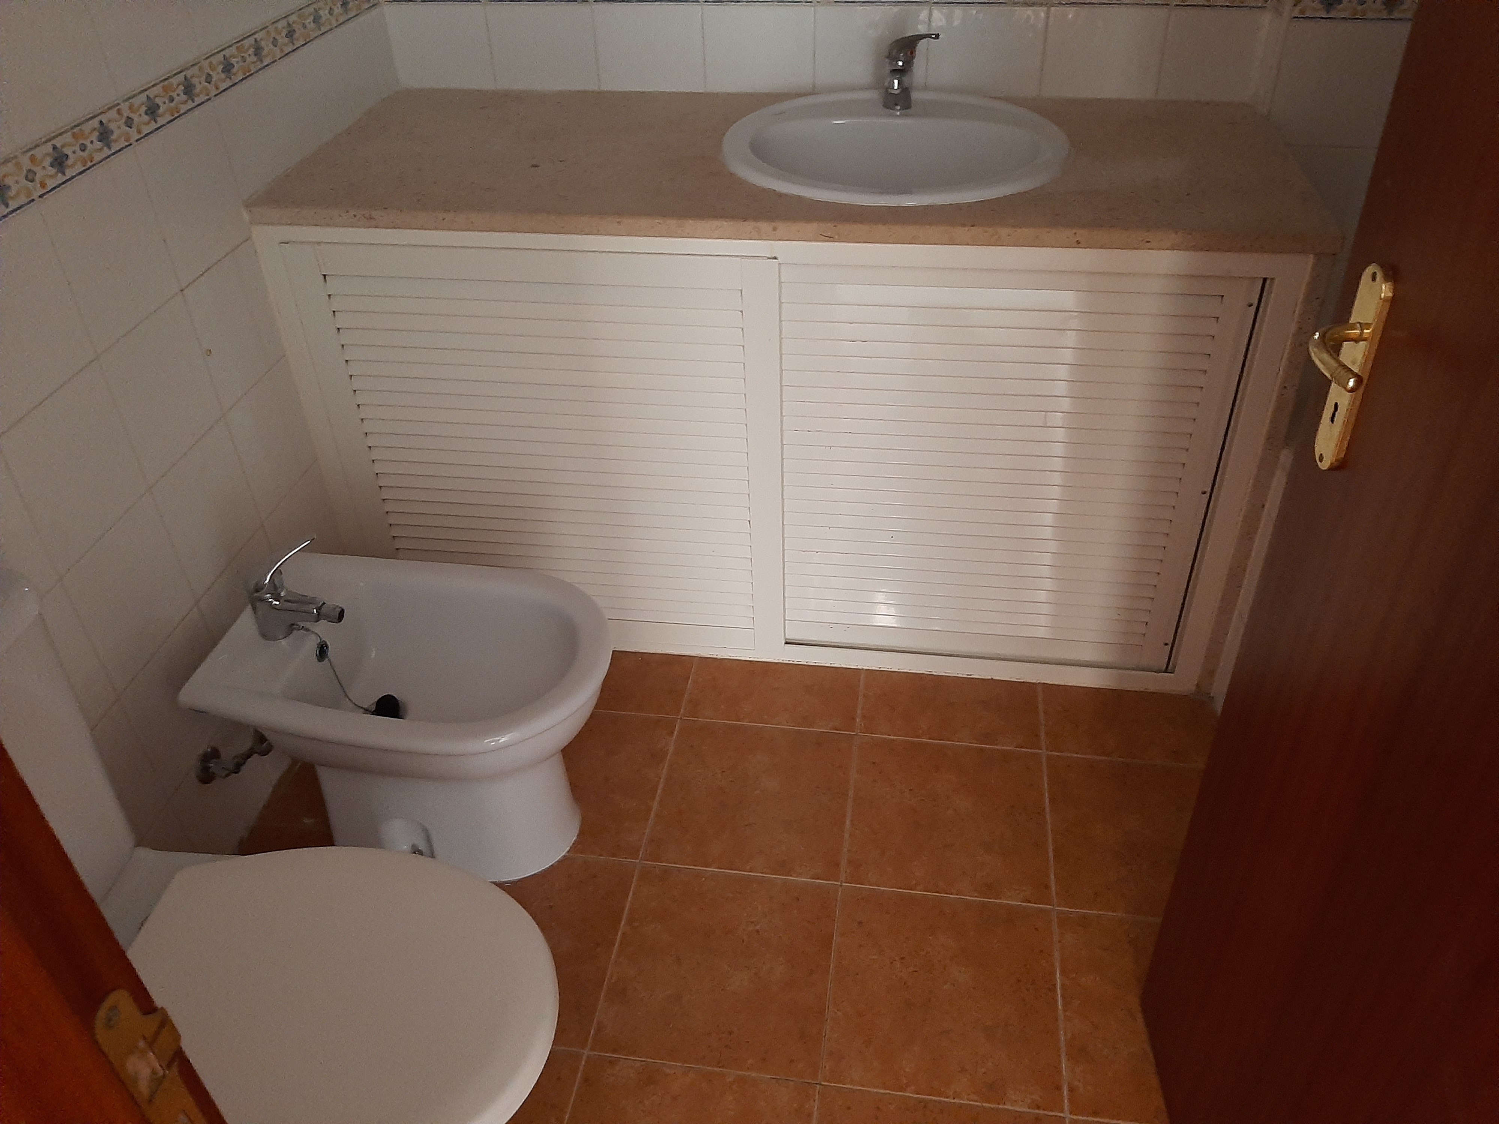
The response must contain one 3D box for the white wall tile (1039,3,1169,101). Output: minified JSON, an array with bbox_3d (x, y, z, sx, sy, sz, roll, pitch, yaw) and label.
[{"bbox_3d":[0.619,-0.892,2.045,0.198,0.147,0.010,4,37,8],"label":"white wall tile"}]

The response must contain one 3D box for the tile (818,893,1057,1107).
[{"bbox_3d":[0.275,0.604,1.642,0.314,0.010,0.314,4,38,8],"label":"tile"}]

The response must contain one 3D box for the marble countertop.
[{"bbox_3d":[0.058,-0.659,1.903,1.569,0.029,0.624,4,38,8],"label":"marble countertop"}]

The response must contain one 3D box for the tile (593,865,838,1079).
[{"bbox_3d":[-0.039,0.581,1.684,0.314,0.010,0.314,4,38,8],"label":"tile"}]

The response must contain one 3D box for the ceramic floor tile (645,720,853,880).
[{"bbox_3d":[0.009,0.386,1.913,0.310,0.010,0.313,4,37,8],"label":"ceramic floor tile"}]

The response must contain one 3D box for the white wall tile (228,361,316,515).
[{"bbox_3d":[-0.772,-0.203,1.894,0.010,0.200,0.200,4,38,8],"label":"white wall tile"}]

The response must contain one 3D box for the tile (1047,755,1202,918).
[{"bbox_3d":[0.635,0.436,1.848,0.314,0.010,0.314,4,38,8],"label":"tile"}]

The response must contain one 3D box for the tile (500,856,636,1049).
[{"bbox_3d":[-0.352,0.557,1.726,0.314,0.010,0.314,4,38,8],"label":"tile"}]

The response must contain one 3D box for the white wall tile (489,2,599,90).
[{"bbox_3d":[-0.379,-0.948,2.168,0.200,0.172,0.010,4,38,8],"label":"white wall tile"}]

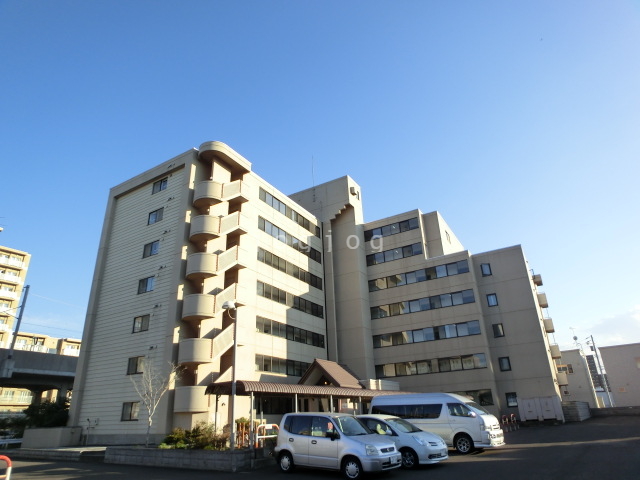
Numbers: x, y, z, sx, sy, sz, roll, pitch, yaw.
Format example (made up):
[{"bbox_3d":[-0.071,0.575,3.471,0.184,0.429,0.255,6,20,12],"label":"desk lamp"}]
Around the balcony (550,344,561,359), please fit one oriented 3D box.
[{"bbox_3d":[26.088,12.363,42.979,0.900,1.300,1.600,-16,-26,26],"label":"balcony"}]

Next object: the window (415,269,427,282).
[{"bbox_3d":[9.852,3.515,37.658,0.965,1.169,0.120,-15,-27,29],"label":"window"}]

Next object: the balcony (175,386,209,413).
[{"bbox_3d":[-8.105,9.692,23.481,2.350,1.388,1.300,-15,-27,29],"label":"balcony"}]

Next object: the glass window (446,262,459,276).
[{"bbox_3d":[12.756,2.832,37.163,1.000,1.200,0.150,-16,-26,26],"label":"glass window"}]

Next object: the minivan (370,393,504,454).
[{"bbox_3d":[4.813,7.810,16.689,5.380,2.285,1.880,-21,-30,37],"label":"minivan"}]

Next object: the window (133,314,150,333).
[{"bbox_3d":[-12.714,6.017,27.742,1.680,1.170,0.150,-16,-26,26],"label":"window"}]

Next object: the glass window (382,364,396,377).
[{"bbox_3d":[6.832,12.691,37.764,1.180,1.220,0.120,-16,-27,26],"label":"glass window"}]

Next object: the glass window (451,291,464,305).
[{"bbox_3d":[12.810,5.464,36.009,1.000,1.170,0.150,-15,-26,26],"label":"glass window"}]

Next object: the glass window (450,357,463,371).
[{"bbox_3d":[12.075,10.912,34.275,0.970,1.170,0.150,-15,-26,26],"label":"glass window"}]

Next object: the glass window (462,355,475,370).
[{"bbox_3d":[12.942,10.675,33.830,1.000,1.170,0.150,-15,-26,26],"label":"glass window"}]

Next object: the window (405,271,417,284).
[{"bbox_3d":[9.248,3.753,38.915,1.000,1.150,0.150,-15,-26,26],"label":"window"}]

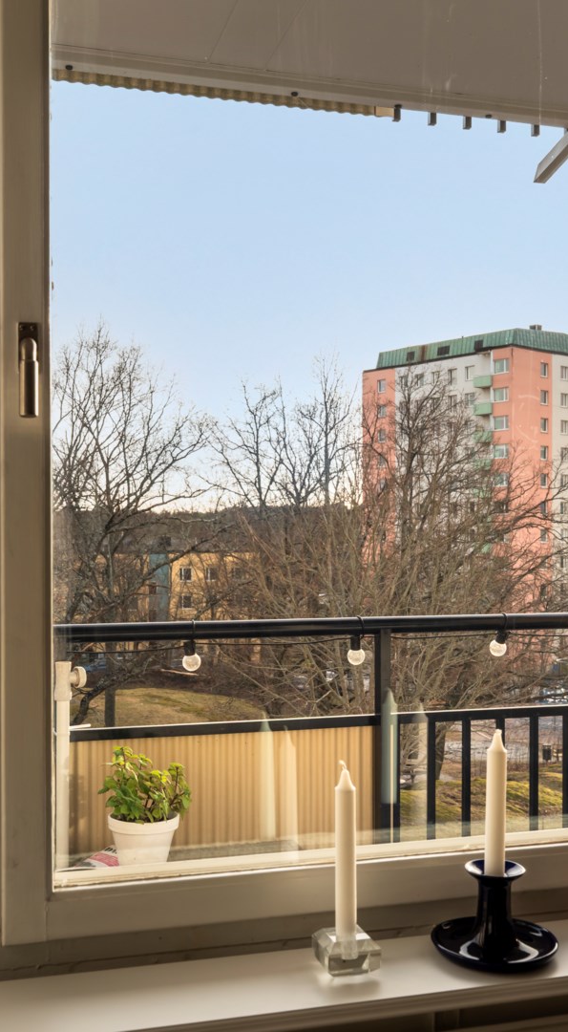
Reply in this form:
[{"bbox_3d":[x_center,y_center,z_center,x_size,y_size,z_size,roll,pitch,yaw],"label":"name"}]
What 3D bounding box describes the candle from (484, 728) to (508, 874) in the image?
[{"bbox_3d":[0.235,0.325,1.145,0.022,0.178,0.022,1,0,-15],"label":"candle"}]

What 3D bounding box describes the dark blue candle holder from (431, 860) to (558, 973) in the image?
[{"bbox_3d":[0.233,0.438,1.142,0.138,0.098,0.138,0,-1,0],"label":"dark blue candle holder"}]

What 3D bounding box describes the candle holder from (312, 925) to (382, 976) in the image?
[{"bbox_3d":[0.068,0.470,1.127,0.060,0.034,0.061,0,-1,-15],"label":"candle holder"}]

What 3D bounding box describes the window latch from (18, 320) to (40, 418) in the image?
[{"bbox_3d":[-0.259,-0.150,1.050,0.020,0.102,0.045,0,-1,-15],"label":"window latch"}]

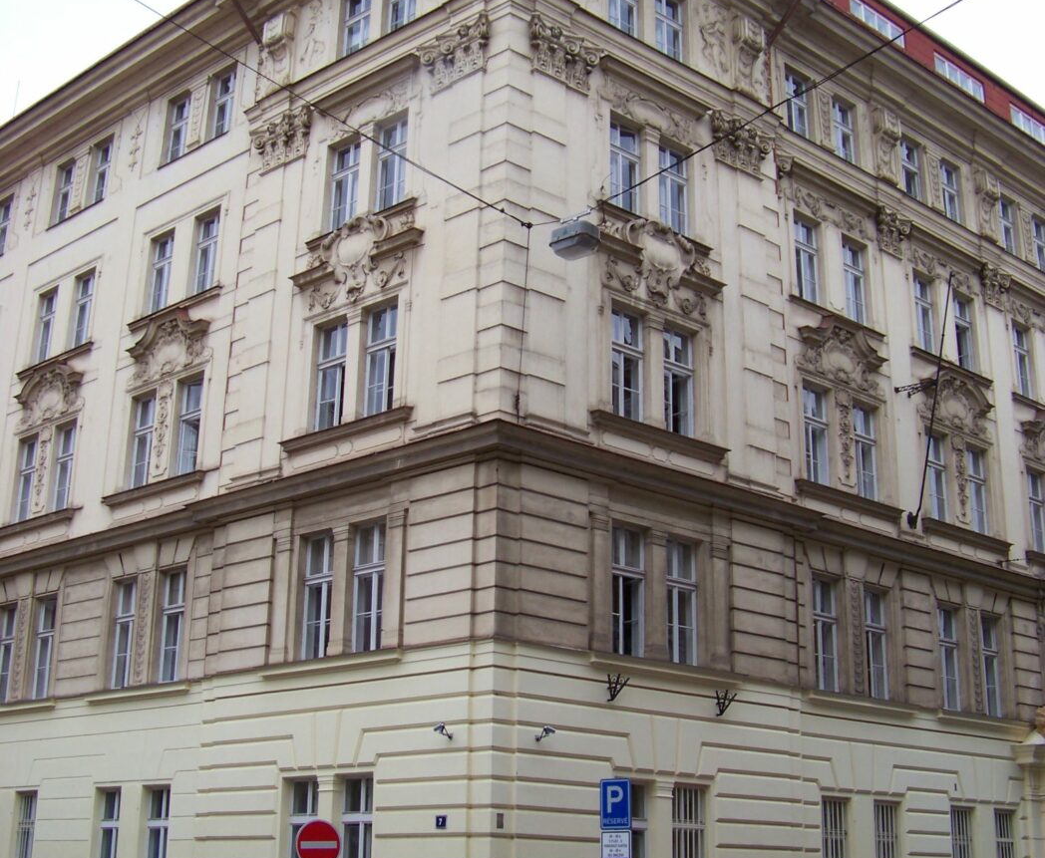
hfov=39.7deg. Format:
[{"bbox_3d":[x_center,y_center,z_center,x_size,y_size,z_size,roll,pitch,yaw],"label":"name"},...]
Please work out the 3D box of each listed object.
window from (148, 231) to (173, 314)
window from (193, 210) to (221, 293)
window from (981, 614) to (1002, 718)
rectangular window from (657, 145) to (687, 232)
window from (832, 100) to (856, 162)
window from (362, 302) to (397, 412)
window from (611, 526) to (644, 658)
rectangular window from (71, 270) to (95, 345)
[{"bbox_3d":[-8.027,-3.443,32.610,0.970,1.900,0.200,-15,-23,41],"label":"window"},{"bbox_3d":[-6.680,-3.767,31.346,0.927,1.861,0.160,-15,-23,40],"label":"window"},{"bbox_3d":[10.609,5.398,33.047,0.872,2.366,0.180,16,-23,-39],"label":"window"},{"bbox_3d":[2.895,-4.648,28.371,0.987,2.031,0.180,16,-23,-39],"label":"rectangular window"},{"bbox_3d":[7.139,-6.615,32.723,0.900,1.630,0.200,16,-23,-40],"label":"window"},{"bbox_3d":[-2.432,-1.216,26.093,0.962,2.126,0.160,-15,-23,40],"label":"window"},{"bbox_3d":[1.706,2.793,24.687,0.950,2.170,0.180,16,-23,-40],"label":"window"},{"bbox_3d":[-10.242,-2.727,34.299,0.900,1.940,0.200,-15,-23,41],"label":"rectangular window"}]

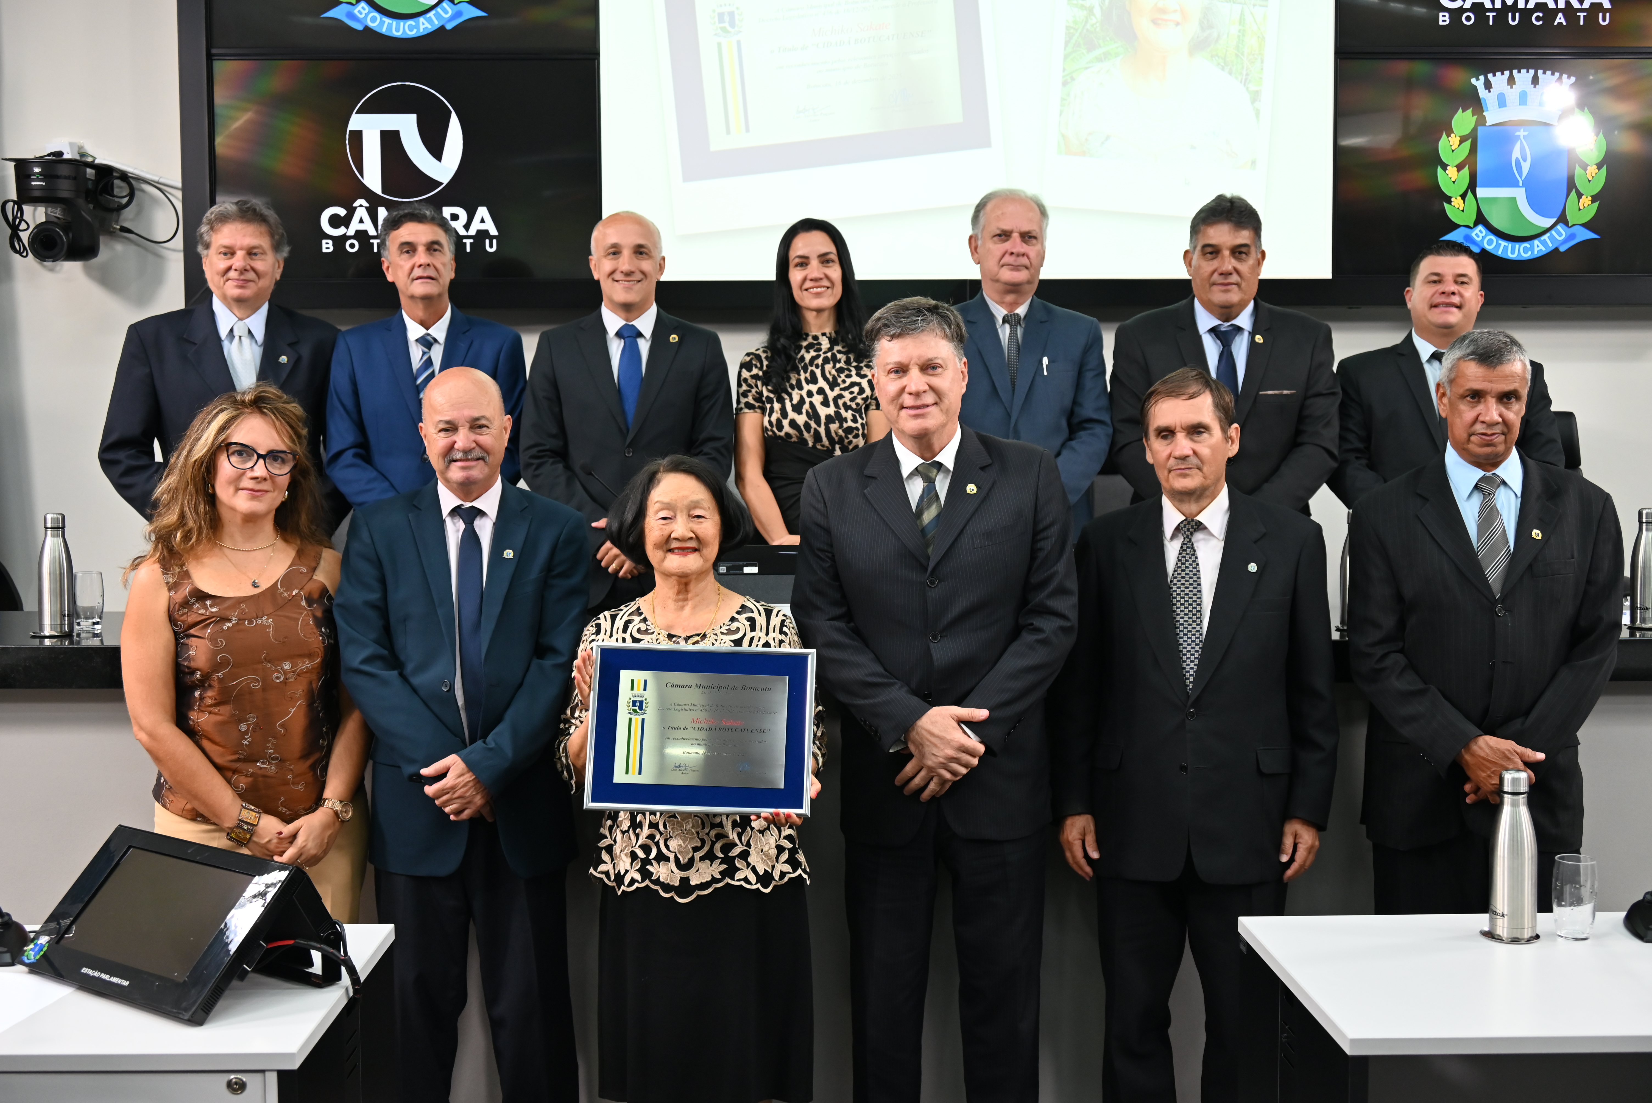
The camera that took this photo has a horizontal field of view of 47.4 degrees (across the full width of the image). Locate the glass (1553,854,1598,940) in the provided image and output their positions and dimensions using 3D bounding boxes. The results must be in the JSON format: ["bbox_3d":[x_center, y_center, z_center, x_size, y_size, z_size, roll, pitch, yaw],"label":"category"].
[{"bbox_3d":[1.150,0.531,2.889,0.069,0.119,0.069,0,4,-1],"label":"glass"}]

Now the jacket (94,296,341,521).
[{"bbox_3d":[-1.454,-0.230,4.605,0.610,0.770,0.320,-1,4,-13],"label":"jacket"}]

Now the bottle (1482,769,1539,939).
[{"bbox_3d":[1.072,0.471,2.932,0.075,0.257,0.075,0,4,0],"label":"bottle"}]

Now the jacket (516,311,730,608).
[{"bbox_3d":[-0.482,-0.214,4.595,0.520,0.750,0.340,-1,4,-6],"label":"jacket"}]

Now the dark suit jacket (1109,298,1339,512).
[{"bbox_3d":[0.976,-0.239,4.625,0.565,0.770,0.310,0,4,10],"label":"dark suit jacket"}]

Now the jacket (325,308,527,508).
[{"bbox_3d":[-0.966,-0.216,4.587,0.488,0.750,0.340,-1,4,-8],"label":"jacket"}]

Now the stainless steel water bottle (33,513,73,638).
[{"bbox_3d":[-1.647,0.050,4.011,0.075,0.257,0.075,0,4,0],"label":"stainless steel water bottle"}]

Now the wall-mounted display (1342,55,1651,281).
[{"bbox_3d":[1.989,-1.101,5.408,1.100,0.635,0.070,0,4,-2],"label":"wall-mounted display"}]

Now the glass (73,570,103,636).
[{"bbox_3d":[-1.520,0.106,3.881,0.067,0.123,0.067,0,4,-1],"label":"glass"}]

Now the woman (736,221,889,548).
[{"bbox_3d":[-0.025,0.036,4.598,0.420,1.691,0.340,0,4,-2],"label":"woman"}]

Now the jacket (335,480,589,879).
[{"bbox_3d":[-0.698,0.241,3.645,0.485,0.750,0.310,-1,4,-7],"label":"jacket"}]

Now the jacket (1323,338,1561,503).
[{"bbox_3d":[1.522,-0.161,4.645,0.570,0.760,0.310,1,4,18],"label":"jacket"}]

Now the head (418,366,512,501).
[{"bbox_3d":[-0.677,-0.222,3.530,0.175,0.250,0.215,-1,4,-7],"label":"head"}]

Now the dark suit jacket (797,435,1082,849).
[{"bbox_3d":[0.196,0.156,3.387,0.510,0.754,0.350,0,4,2],"label":"dark suit jacket"}]

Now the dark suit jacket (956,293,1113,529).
[{"bbox_3d":[0.446,-0.248,4.625,0.530,0.770,0.300,0,4,3],"label":"dark suit jacket"}]

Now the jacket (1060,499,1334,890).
[{"bbox_3d":[0.716,0.256,3.664,0.540,0.740,0.290,0,4,8],"label":"jacket"}]

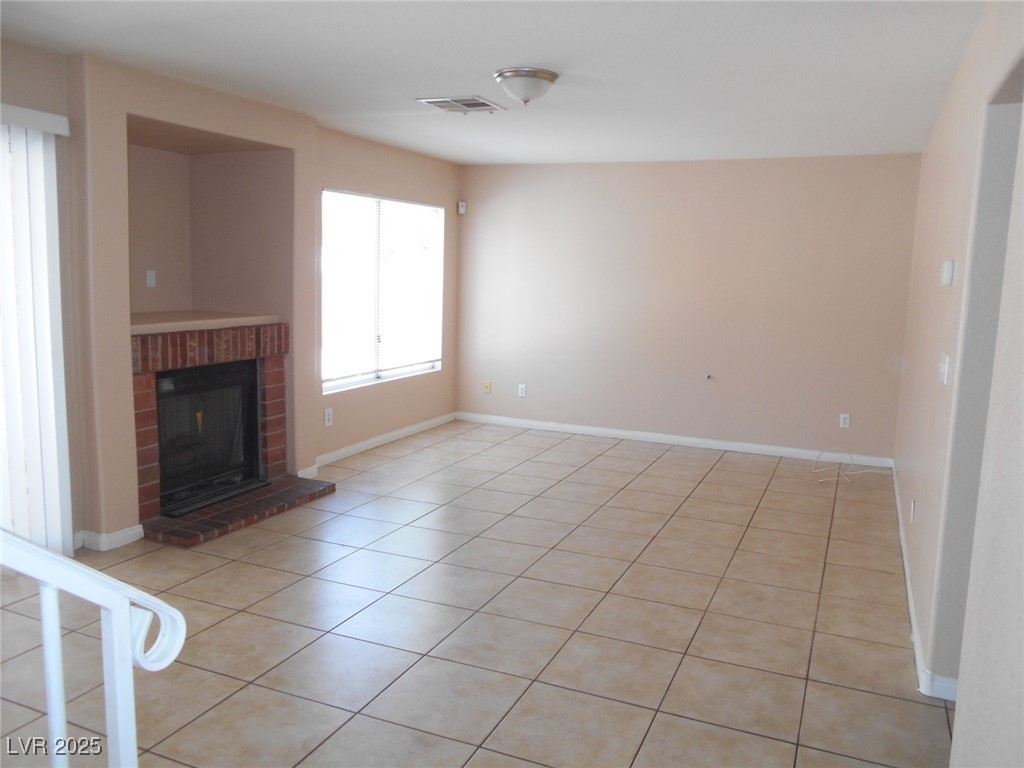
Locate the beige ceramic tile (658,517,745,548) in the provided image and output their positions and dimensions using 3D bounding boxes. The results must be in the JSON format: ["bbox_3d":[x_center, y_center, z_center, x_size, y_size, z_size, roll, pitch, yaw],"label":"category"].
[{"bbox_3d":[1.124,0.876,4.526,0.450,0.012,0.450,4,8,24],"label":"beige ceramic tile"}]

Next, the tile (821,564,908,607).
[{"bbox_3d":[1.725,0.984,3.762,0.372,0.010,0.442,5,9,24],"label":"tile"}]

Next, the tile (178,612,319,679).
[{"bbox_3d":[-1.042,1.012,2.986,0.445,0.010,0.445,4,8,24],"label":"tile"}]

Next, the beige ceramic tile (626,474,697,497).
[{"bbox_3d":[1.095,0.747,5.616,0.450,0.012,0.450,4,8,23],"label":"beige ceramic tile"}]

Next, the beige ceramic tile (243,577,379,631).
[{"bbox_3d":[-0.859,0.964,3.394,0.445,0.010,0.445,4,8,24],"label":"beige ceramic tile"}]

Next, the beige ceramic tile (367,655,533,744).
[{"bbox_3d":[-0.220,1.074,2.625,0.445,0.010,0.445,4,8,24],"label":"beige ceramic tile"}]

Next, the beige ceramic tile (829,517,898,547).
[{"bbox_3d":[2.099,0.888,4.569,0.387,0.012,0.450,4,8,24],"label":"beige ceramic tile"}]

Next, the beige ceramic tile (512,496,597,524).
[{"bbox_3d":[0.287,0.813,4.940,0.450,0.012,0.450,4,8,23],"label":"beige ceramic tile"}]

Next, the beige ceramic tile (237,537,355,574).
[{"bbox_3d":[-1.112,0.895,4.038,0.450,0.012,0.450,4,8,23],"label":"beige ceramic tile"}]

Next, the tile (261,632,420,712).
[{"bbox_3d":[-0.638,1.065,2.870,0.449,0.010,0.442,5,9,24],"label":"tile"}]

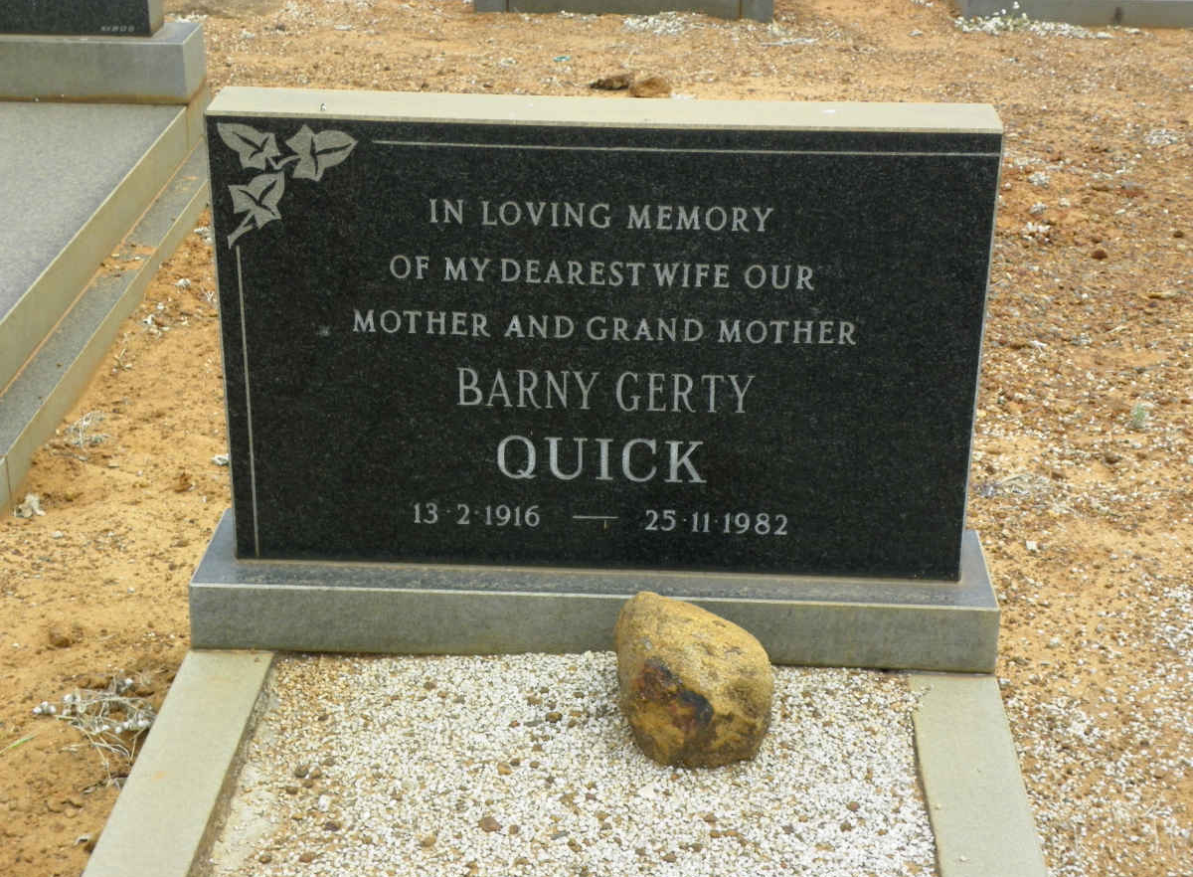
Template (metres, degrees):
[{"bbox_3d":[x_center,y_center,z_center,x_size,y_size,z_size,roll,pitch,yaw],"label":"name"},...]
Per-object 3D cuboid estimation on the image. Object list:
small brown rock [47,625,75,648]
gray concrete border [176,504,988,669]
[{"bbox_3d":[-0.646,0.240,2.492,0.030,0.022,0.027,2,23,2],"label":"small brown rock"},{"bbox_3d":[-0.001,0.179,2.480,0.930,0.083,0.212,2,23,2],"label":"gray concrete border"}]

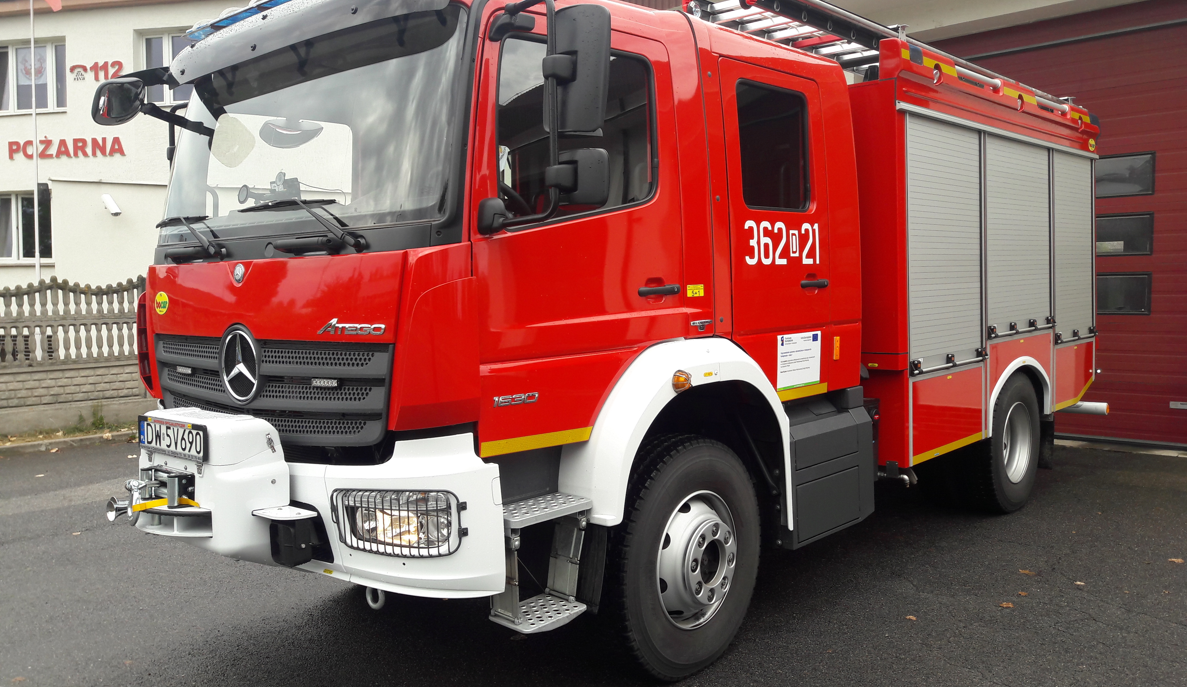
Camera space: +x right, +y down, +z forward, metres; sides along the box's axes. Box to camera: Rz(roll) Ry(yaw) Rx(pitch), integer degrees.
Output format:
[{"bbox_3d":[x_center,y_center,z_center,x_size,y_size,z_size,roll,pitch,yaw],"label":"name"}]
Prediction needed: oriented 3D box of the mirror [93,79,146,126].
[{"bbox_3d":[-2.114,-1.074,4.270,0.110,0.220,0.250,21,15,29],"label":"mirror"}]

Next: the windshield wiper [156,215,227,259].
[{"bbox_3d":[-1.762,-0.450,4.175,0.090,0.190,0.780,-5,5,-41],"label":"windshield wiper"}]

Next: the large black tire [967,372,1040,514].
[{"bbox_3d":[3.002,0.721,7.071,0.290,1.030,1.030,2,5,42],"label":"large black tire"}]

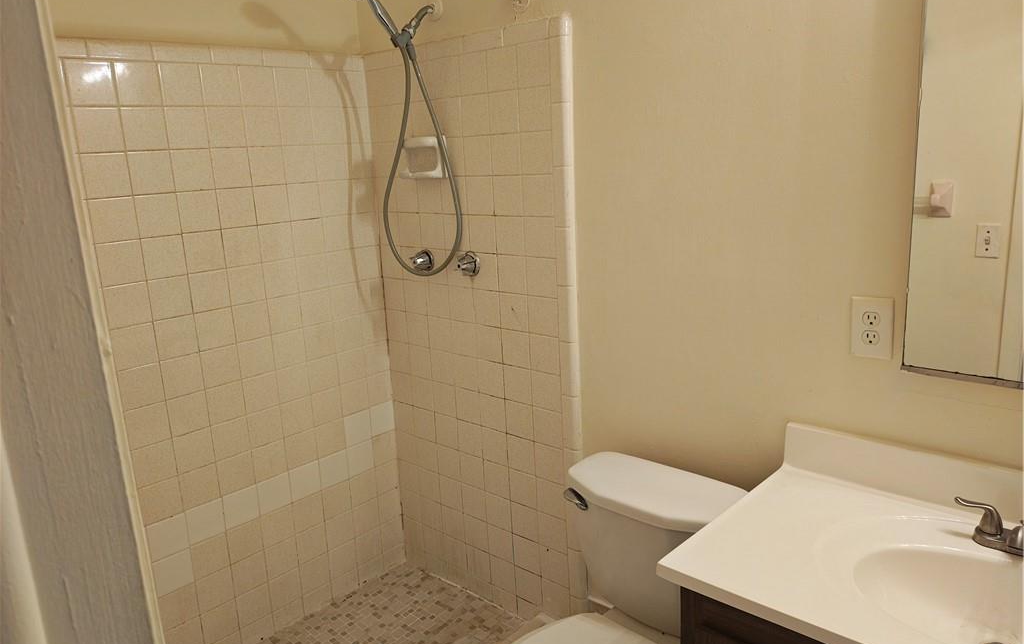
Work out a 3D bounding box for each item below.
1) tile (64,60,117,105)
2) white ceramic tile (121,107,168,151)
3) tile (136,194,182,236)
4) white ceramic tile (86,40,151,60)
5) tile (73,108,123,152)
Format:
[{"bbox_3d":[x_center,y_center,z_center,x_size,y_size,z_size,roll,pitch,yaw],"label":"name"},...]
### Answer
[{"bbox_3d":[-1.016,-0.577,1.785,0.009,0.108,0.108,9,17,41],"label":"tile"},{"bbox_3d":[-0.939,-0.493,1.889,0.009,0.108,0.108,9,17,42],"label":"white ceramic tile"},{"bbox_3d":[-0.926,-0.279,1.936,0.009,0.108,0.108,9,17,41],"label":"tile"},{"bbox_3d":[-0.966,-0.672,1.825,0.009,0.050,0.152,9,17,41],"label":"white ceramic tile"},{"bbox_3d":[-1.011,-0.470,1.809,0.009,0.108,0.108,9,17,41],"label":"tile"}]

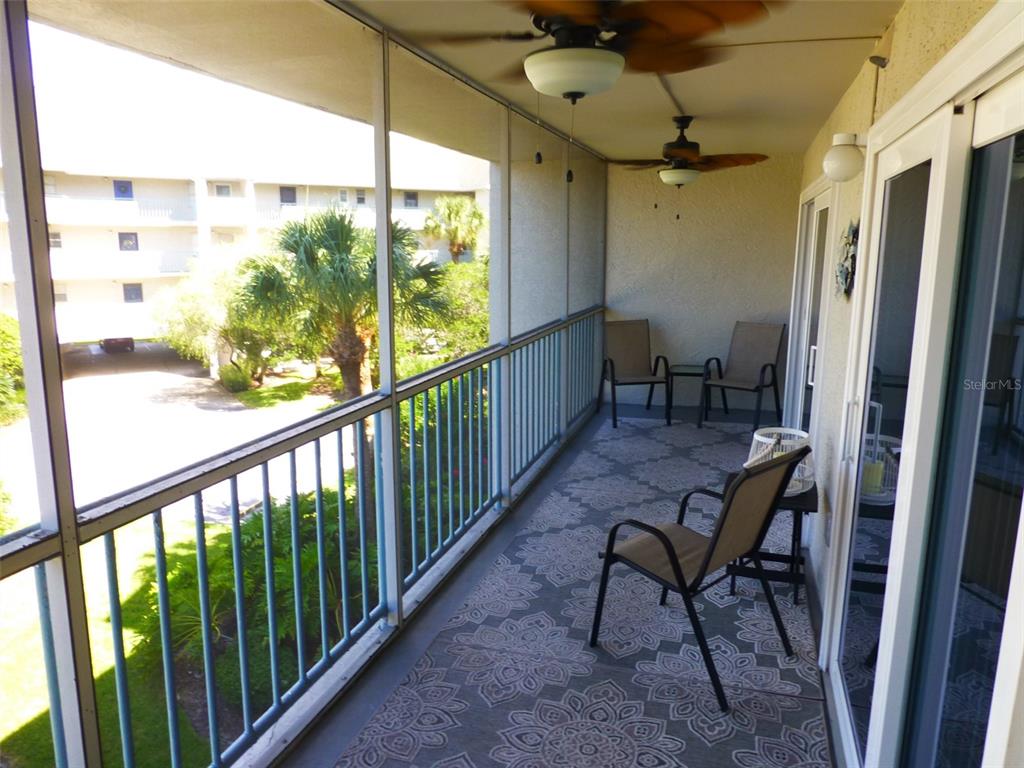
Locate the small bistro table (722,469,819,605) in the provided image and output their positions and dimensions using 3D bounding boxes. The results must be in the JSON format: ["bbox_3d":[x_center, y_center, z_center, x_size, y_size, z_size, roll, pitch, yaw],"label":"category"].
[{"bbox_3d":[1.239,0.758,3.443,0.420,0.520,0.410,4,11,18],"label":"small bistro table"}]

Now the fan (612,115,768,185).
[{"bbox_3d":[1.193,-1.621,4.985,1.240,0.475,1.240,4,11,18],"label":"fan"}]

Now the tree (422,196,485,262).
[{"bbox_3d":[-2.898,-5.659,35.707,3.200,7.500,3.200,4,11,18],"label":"tree"}]

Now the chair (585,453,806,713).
[{"bbox_3d":[0.752,0.657,2.880,0.560,0.930,0.680,-10,15,-43],"label":"chair"}]

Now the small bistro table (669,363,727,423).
[{"bbox_3d":[1.797,0.082,7.168,0.420,0.450,0.440,4,11,18],"label":"small bistro table"}]

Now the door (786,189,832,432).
[{"bbox_3d":[2.084,-0.340,4.984,0.120,2.100,2.600,4,11,18],"label":"door"}]

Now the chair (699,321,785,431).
[{"bbox_3d":[2.183,-0.070,6.691,0.560,0.930,0.680,10,14,40],"label":"chair"}]

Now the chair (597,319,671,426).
[{"bbox_3d":[1.187,-0.114,6.902,0.560,0.930,0.680,-1,11,-8],"label":"chair"}]

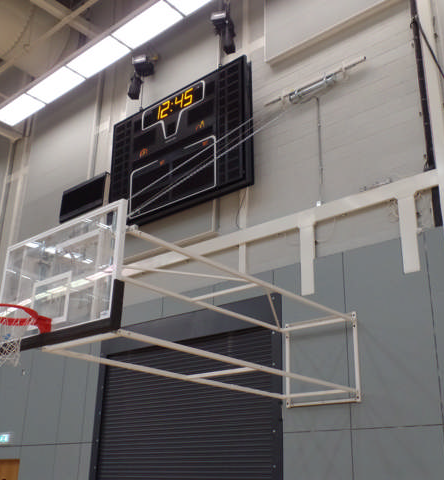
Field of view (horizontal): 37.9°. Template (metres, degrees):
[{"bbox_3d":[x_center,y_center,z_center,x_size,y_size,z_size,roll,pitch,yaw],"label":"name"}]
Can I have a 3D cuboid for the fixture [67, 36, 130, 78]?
[{"bbox_3d":[-2.450,-3.660,12.872,1.441,0.120,0.547,-17,-28,39],"label":"fixture"}]

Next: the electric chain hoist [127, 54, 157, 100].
[{"bbox_3d":[-1.510,-3.054,12.165,0.360,0.700,0.360,-17,-28,39],"label":"electric chain hoist"}]

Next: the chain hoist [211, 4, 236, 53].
[{"bbox_3d":[0.017,-3.552,10.891,0.320,0.750,0.320,-17,-28,39],"label":"chain hoist"}]

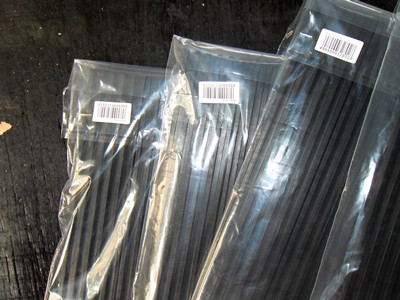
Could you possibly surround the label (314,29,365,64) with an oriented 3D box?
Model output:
[{"bbox_3d":[0.128,-0.095,0.371,0.040,0.001,0.021,23,84,7],"label":"label"}]

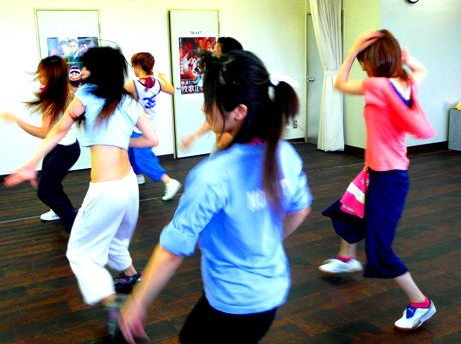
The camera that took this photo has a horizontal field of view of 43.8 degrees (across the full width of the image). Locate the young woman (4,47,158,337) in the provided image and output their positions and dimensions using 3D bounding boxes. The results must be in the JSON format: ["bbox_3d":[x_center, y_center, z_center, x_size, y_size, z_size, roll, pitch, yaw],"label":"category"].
[{"bbox_3d":[-0.764,0.066,3.150,0.600,1.480,0.730,9,16,38],"label":"young woman"}]

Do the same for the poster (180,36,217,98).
[{"bbox_3d":[-0.412,-1.356,7.541,0.545,0.800,0.015,-8,14,-28],"label":"poster"}]

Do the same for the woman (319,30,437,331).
[{"bbox_3d":[0.826,-0.022,3.240,0.720,1.530,0.620,5,14,26],"label":"woman"}]

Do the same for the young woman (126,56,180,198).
[{"bbox_3d":[-0.803,-0.520,5.900,0.700,1.430,0.580,9,16,38],"label":"young woman"}]

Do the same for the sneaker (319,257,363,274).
[{"bbox_3d":[0.696,0.592,3.627,0.270,0.095,0.095,-1,13,4],"label":"sneaker"}]

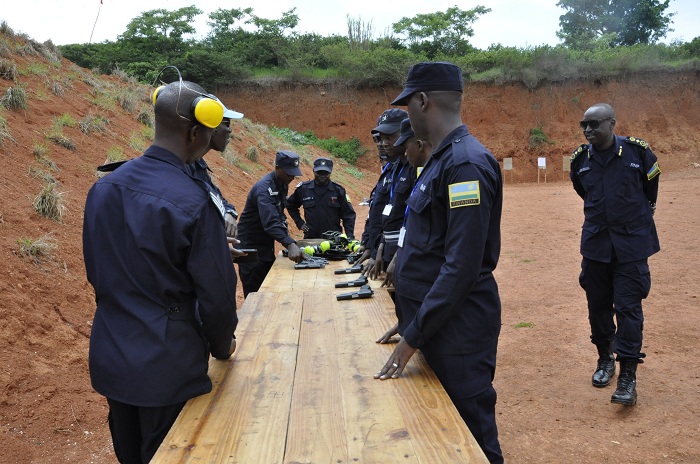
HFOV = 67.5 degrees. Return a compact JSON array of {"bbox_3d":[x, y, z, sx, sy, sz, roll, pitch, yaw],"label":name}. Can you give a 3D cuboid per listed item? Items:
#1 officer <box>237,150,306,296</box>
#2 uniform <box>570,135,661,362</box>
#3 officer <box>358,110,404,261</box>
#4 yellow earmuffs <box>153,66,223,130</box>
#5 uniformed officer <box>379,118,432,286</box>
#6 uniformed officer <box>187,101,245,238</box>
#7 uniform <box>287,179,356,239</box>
[{"bbox_3d":[-0.583,0.181,3.840,0.560,1.540,0.500,2,7,20],"label":"officer"},{"bbox_3d":[1.617,0.107,3.190,0.530,1.380,0.360,5,9,39],"label":"uniform"},{"bbox_3d":[0.258,0.057,3.602,0.400,1.750,0.500,-6,8,-36],"label":"officer"},{"bbox_3d":[-0.502,-0.419,1.620,0.205,0.200,0.120,12,23,33],"label":"yellow earmuffs"},{"bbox_3d":[0.363,0.217,2.948,0.430,1.680,0.520,-3,7,-22],"label":"uniformed officer"},{"bbox_3d":[-0.612,0.288,2.219,0.420,1.700,0.500,-3,7,-17],"label":"uniformed officer"},{"bbox_3d":[-0.268,0.111,4.921,0.600,1.220,0.360,-1,7,-1],"label":"uniform"}]

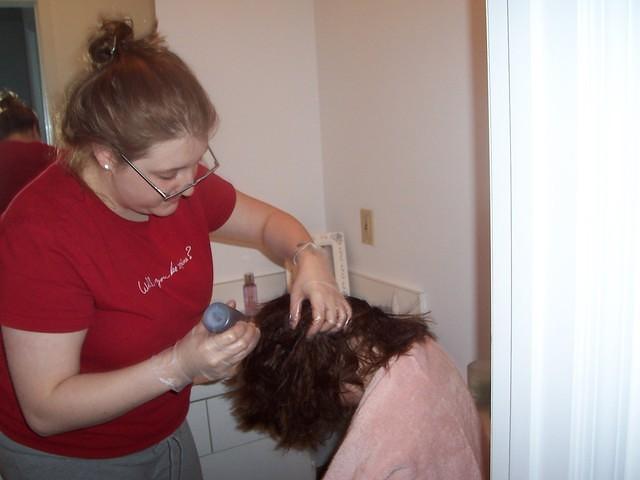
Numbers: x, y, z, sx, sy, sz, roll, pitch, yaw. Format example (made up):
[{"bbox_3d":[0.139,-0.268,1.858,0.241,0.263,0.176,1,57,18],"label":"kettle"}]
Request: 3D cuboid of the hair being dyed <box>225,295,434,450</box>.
[{"bbox_3d":[-0.006,0.178,1.100,0.295,0.200,0.220,-39,6,3],"label":"hair being dyed"}]

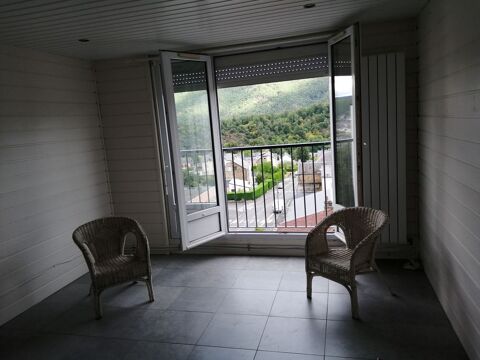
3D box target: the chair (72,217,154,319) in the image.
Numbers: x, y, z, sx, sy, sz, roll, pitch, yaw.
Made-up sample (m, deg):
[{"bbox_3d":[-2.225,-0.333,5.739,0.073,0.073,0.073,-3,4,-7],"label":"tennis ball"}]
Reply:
[{"bbox_3d":[-1.173,0.758,3.383,0.589,0.761,0.584,-9,9,-29],"label":"chair"}]

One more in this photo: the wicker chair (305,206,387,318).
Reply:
[{"bbox_3d":[0.929,0.632,3.043,0.584,0.761,0.589,-11,10,-36],"label":"wicker chair"}]

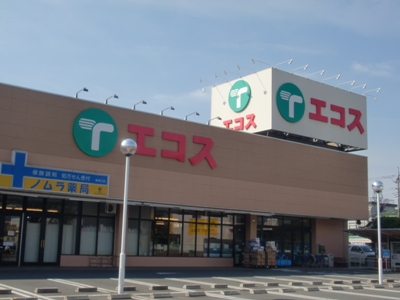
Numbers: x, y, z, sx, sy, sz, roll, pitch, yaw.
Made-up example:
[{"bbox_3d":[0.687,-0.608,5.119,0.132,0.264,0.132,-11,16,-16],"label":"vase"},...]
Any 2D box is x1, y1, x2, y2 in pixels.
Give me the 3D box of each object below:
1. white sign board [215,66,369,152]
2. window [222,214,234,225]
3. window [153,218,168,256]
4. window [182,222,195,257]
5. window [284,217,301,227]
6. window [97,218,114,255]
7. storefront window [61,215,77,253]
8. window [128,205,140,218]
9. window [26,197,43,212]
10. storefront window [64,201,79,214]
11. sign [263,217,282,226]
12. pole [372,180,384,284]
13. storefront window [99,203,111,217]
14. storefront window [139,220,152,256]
[{"bbox_3d":[6.960,-2.354,42.843,10.410,4.332,6.529,10,-13,-37],"label":"white sign board"},{"bbox_3d":[1.757,4.317,34.925,0.877,0.676,0.100,9,-13,-37],"label":"window"},{"bbox_3d":[-2.198,5.039,31.649,0.916,1.979,0.100,9,-13,-37],"label":"window"},{"bbox_3d":[-0.640,5.207,32.271,0.957,1.955,0.100,9,-12,-37],"label":"window"},{"bbox_3d":[6.445,4.999,38.571,1.774,0.702,0.100,9,-13,-37],"label":"window"},{"bbox_3d":[-4.999,4.568,29.480,0.874,1.961,0.100,9,-13,-37],"label":"window"},{"bbox_3d":[-6.795,4.416,28.679,0.885,1.937,0.100,10,-13,-37],"label":"storefront window"},{"bbox_3d":[-3.690,3.467,31.271,0.783,0.784,0.100,10,-13,-37],"label":"window"},{"bbox_3d":[-8.117,2.690,27.275,0.854,0.714,0.100,9,-13,-37],"label":"window"},{"bbox_3d":[-6.605,2.934,28.447,0.768,0.721,0.100,9,-13,-37],"label":"storefront window"},{"bbox_3d":[4.851,4.779,37.044,1.750,0.547,0.080,9,-13,-37],"label":"sign"},{"bbox_3d":[7.524,3.436,23.268,0.499,4.279,0.499,10,-13,-37],"label":"pole"},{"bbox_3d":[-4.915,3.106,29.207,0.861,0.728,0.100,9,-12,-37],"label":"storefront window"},{"bbox_3d":[-2.947,4.830,30.514,0.980,1.984,0.100,9,-12,-37],"label":"storefront window"}]

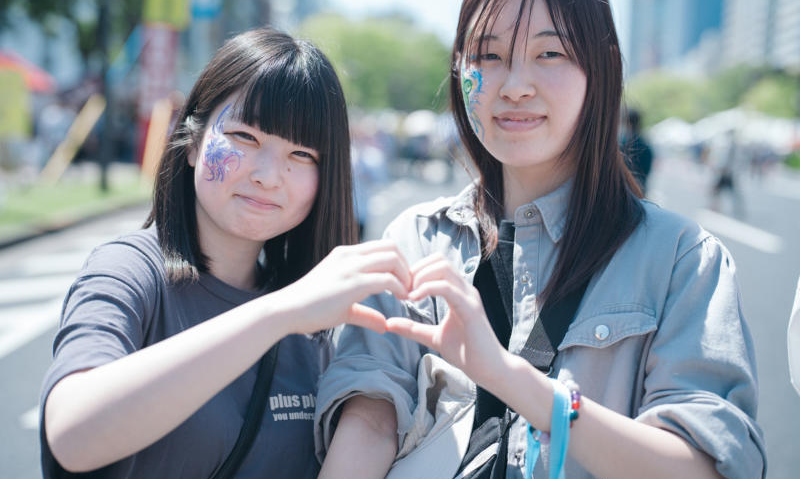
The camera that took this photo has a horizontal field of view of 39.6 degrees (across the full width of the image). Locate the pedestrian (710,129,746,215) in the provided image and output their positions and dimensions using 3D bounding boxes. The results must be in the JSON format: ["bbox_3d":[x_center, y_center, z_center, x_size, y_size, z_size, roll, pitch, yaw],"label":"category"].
[{"bbox_3d":[5.663,-1.157,19.282,0.580,1.550,0.500,4,6,21],"label":"pedestrian"}]

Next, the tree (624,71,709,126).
[{"bbox_3d":[19.469,-9.494,82.300,6.600,5.700,6.000,1,6,0],"label":"tree"}]

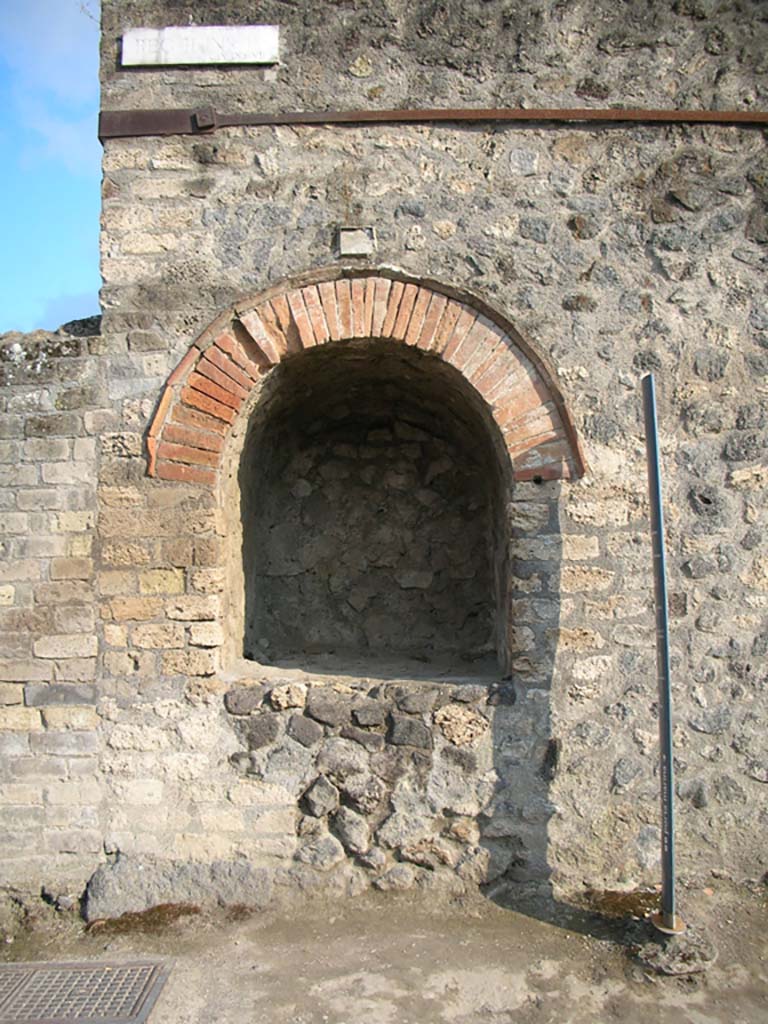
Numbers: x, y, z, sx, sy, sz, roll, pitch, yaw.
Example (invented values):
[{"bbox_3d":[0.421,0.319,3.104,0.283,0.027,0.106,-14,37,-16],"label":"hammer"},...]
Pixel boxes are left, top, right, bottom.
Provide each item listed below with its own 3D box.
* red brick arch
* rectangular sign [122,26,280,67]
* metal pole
[{"bbox_3d":[-0.070,-0.547,4.360,1.790,0.880,0.300,0,-1,1],"label":"red brick arch"},{"bbox_3d":[-0.757,-1.929,4.275,0.648,0.155,0.030,0,-1,1],"label":"rectangular sign"},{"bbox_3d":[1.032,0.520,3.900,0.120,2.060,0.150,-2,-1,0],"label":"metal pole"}]

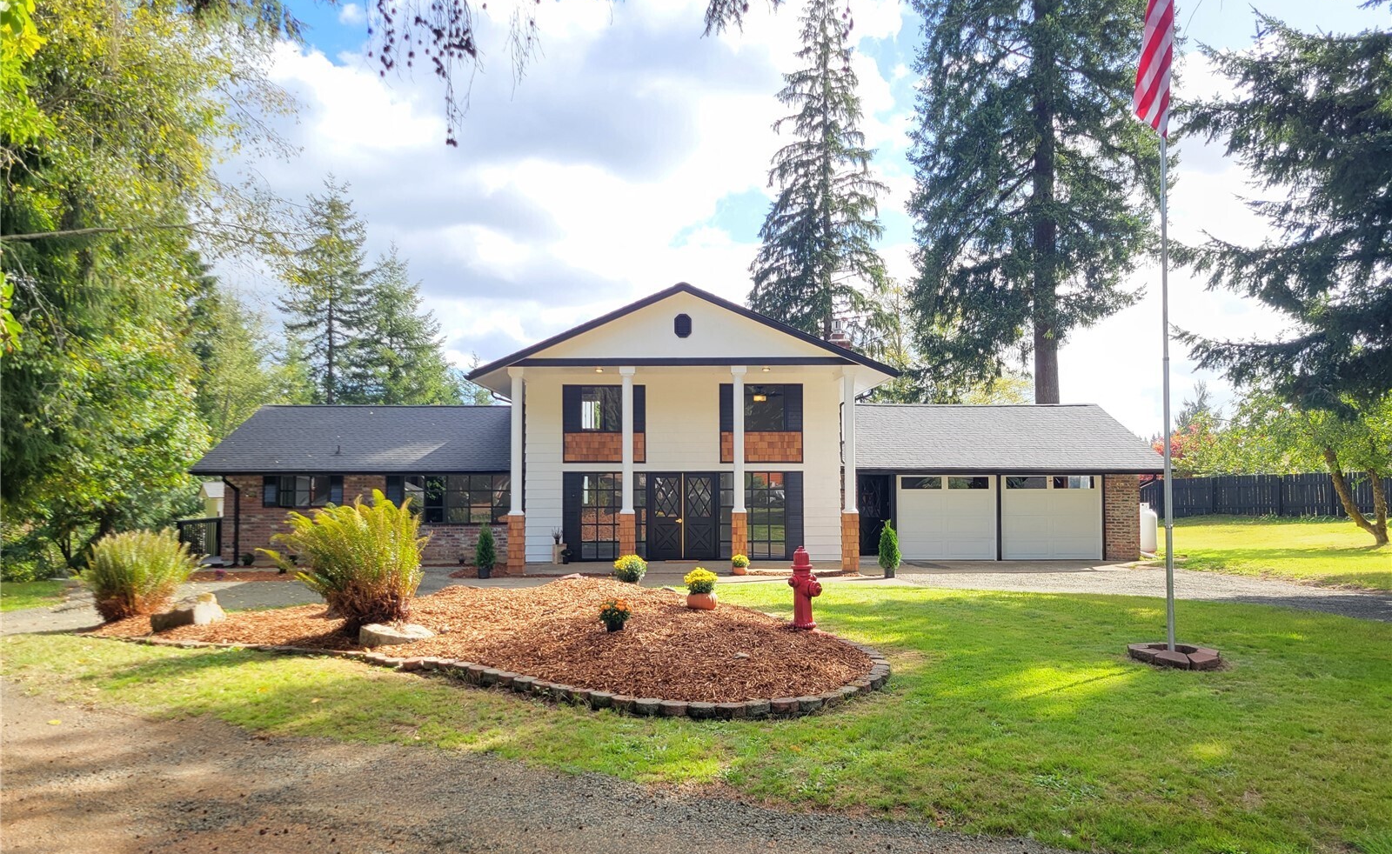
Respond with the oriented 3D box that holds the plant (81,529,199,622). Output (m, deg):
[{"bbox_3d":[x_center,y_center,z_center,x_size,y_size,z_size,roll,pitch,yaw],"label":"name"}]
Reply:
[{"bbox_3d":[-6.706,1.783,12.616,1.378,1.082,1.378,0,-3,0],"label":"plant"}]

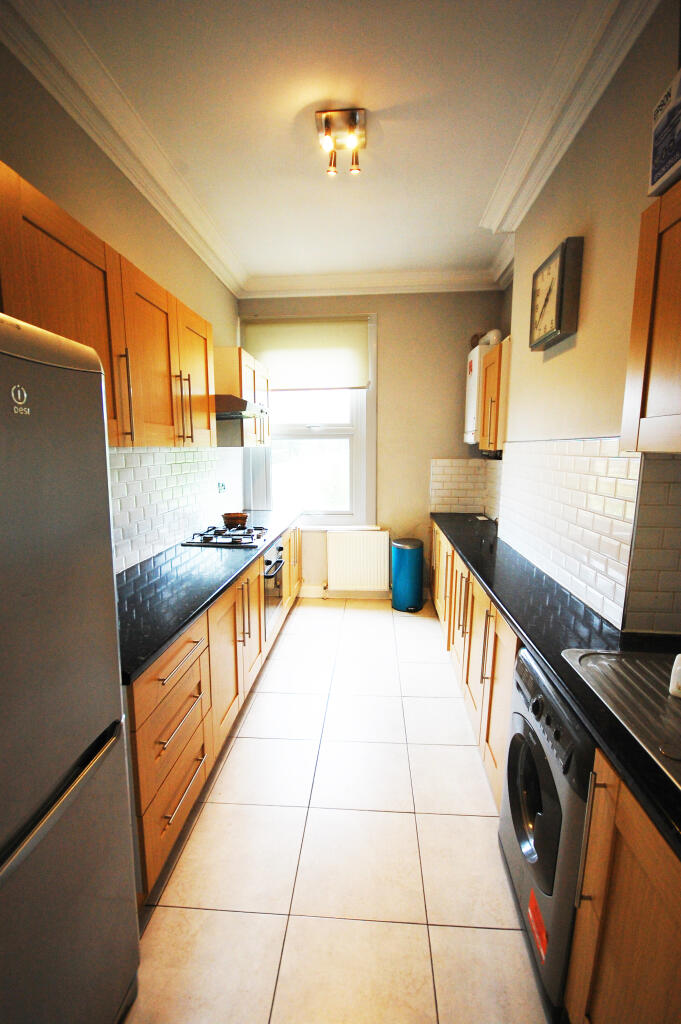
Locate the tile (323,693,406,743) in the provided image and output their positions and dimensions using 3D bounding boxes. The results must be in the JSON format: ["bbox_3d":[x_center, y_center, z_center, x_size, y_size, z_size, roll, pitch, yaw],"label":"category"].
[{"bbox_3d":[0.141,1.212,2.515,0.464,0.010,0.439,0,9,4],"label":"tile"}]

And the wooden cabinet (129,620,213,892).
[{"bbox_3d":[-0.898,0.836,1.662,0.580,0.727,0.595,1,9,4],"label":"wooden cabinet"}]

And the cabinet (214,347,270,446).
[{"bbox_3d":[-0.891,-0.940,3.722,0.357,0.739,0.886,0,9,4],"label":"cabinet"}]

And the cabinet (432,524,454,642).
[{"bbox_3d":[1.148,0.547,3.644,0.580,0.727,1.120,1,9,5],"label":"cabinet"}]

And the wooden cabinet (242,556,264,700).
[{"bbox_3d":[-0.814,0.686,2.670,0.570,0.714,0.509,0,9,4],"label":"wooden cabinet"}]

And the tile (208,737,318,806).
[{"bbox_3d":[-0.354,1.276,2.117,0.464,0.010,0.439,0,9,4],"label":"tile"}]

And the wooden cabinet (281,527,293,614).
[{"bbox_3d":[-0.737,0.530,3.661,0.580,0.727,0.443,1,9,4],"label":"wooden cabinet"}]

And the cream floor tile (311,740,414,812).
[{"bbox_3d":[0.109,1.278,2.082,0.464,0.010,0.439,0,9,4],"label":"cream floor tile"}]

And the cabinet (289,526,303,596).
[{"bbox_3d":[-0.700,0.457,4.182,0.570,0.714,0.534,0,9,4],"label":"cabinet"}]

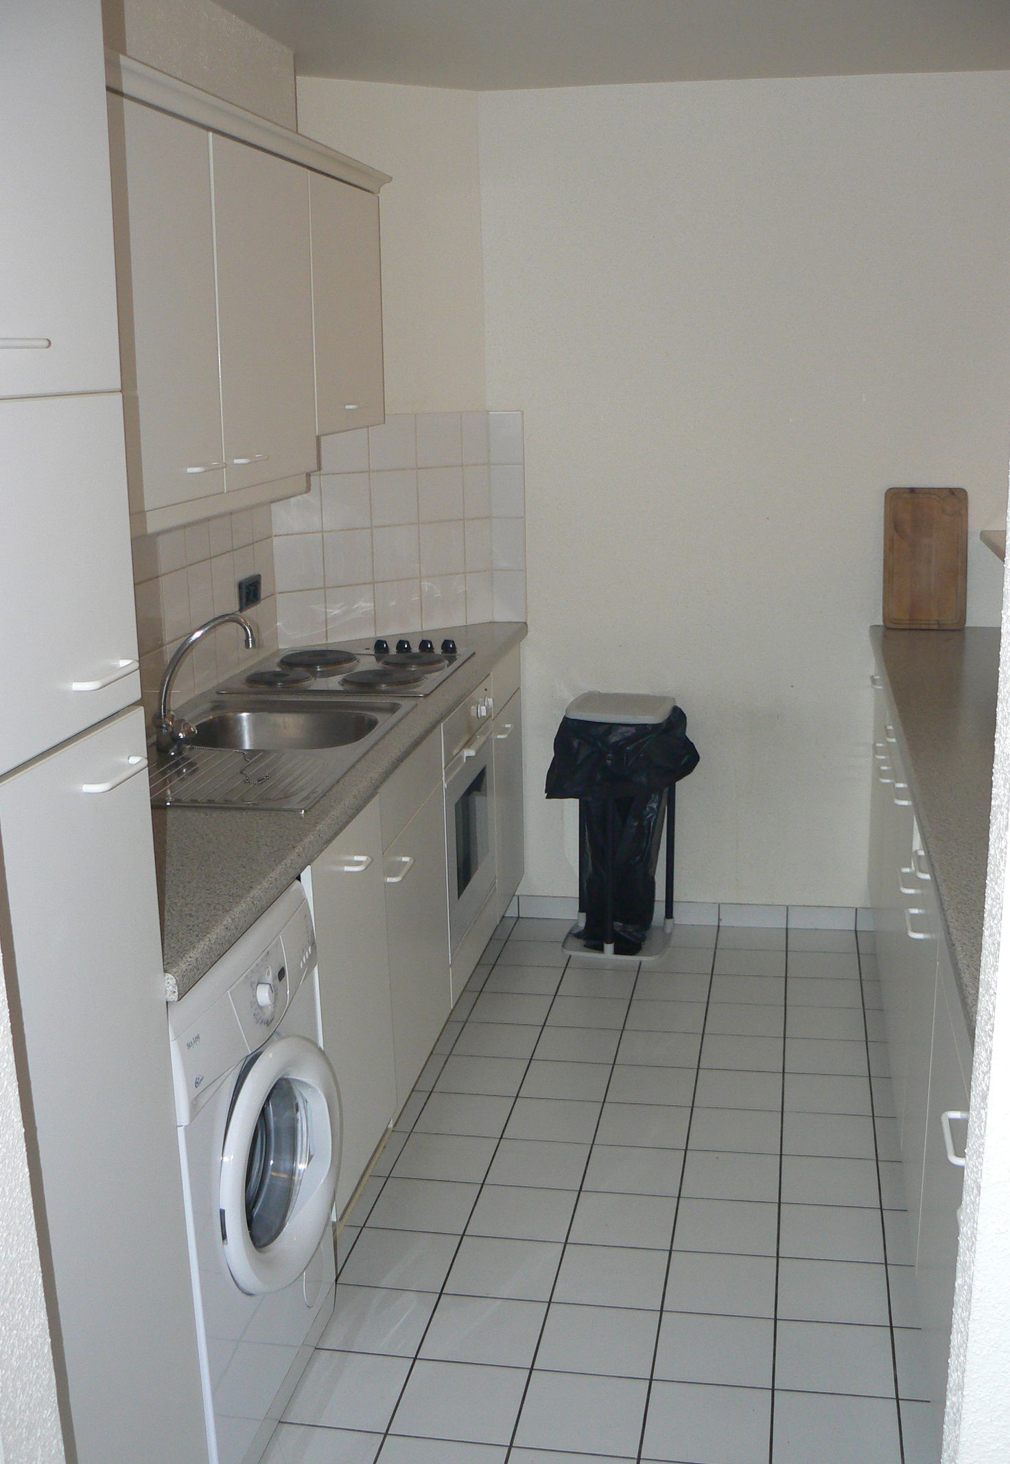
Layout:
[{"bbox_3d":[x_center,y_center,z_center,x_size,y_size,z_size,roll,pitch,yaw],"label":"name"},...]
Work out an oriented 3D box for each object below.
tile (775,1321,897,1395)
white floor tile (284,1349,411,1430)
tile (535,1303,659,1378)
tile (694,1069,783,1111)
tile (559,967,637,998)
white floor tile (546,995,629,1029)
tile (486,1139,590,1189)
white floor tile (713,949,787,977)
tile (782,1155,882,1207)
[{"bbox_3d":[0.553,1.051,2.552,0.200,0.010,0.200,1,13,11],"label":"tile"},{"bbox_3d":[-0.270,1.084,2.505,0.200,0.010,0.200,1,13,11],"label":"white floor tile"},{"bbox_3d":[0.162,1.051,2.622,0.200,0.010,0.200,1,13,11],"label":"tile"},{"bbox_3d":[0.547,0.840,3.556,0.200,0.010,0.200,1,13,11],"label":"tile"},{"bbox_3d":[0.254,0.684,4.105,0.200,0.010,0.200,1,13,10],"label":"tile"},{"bbox_3d":[0.217,0.727,3.912,0.198,0.010,0.198,1,13,10],"label":"white floor tile"},{"bbox_3d":[0.071,0.900,3.162,0.198,0.010,0.198,1,13,11],"label":"tile"},{"bbox_3d":[0.681,0.646,4.237,0.198,0.010,0.198,1,13,11],"label":"white floor tile"},{"bbox_3d":[0.652,0.905,3.056,0.198,0.010,0.198,1,13,11],"label":"tile"}]

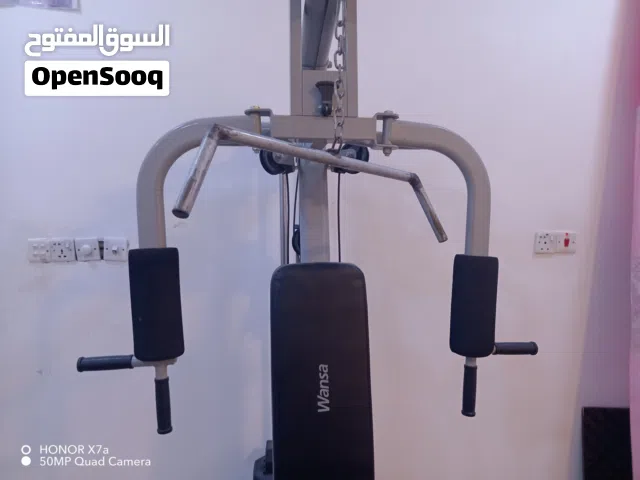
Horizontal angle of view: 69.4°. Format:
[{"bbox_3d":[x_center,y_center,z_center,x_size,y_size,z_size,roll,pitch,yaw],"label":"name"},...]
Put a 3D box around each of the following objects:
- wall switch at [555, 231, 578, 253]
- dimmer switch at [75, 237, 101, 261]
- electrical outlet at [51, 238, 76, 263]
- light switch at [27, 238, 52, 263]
[{"bbox_3d":[1.002,0.011,1.877,0.086,0.086,0.018,-1,8,-5],"label":"wall switch"},{"bbox_3d":[-0.858,0.036,1.707,0.086,0.086,0.030,-1,8,-5],"label":"dimmer switch"},{"bbox_3d":[-0.947,0.038,1.706,0.086,0.086,0.016,-1,8,-5],"label":"electrical outlet"},{"bbox_3d":[-1.030,0.041,1.699,0.086,0.086,0.016,-1,8,-5],"label":"light switch"}]

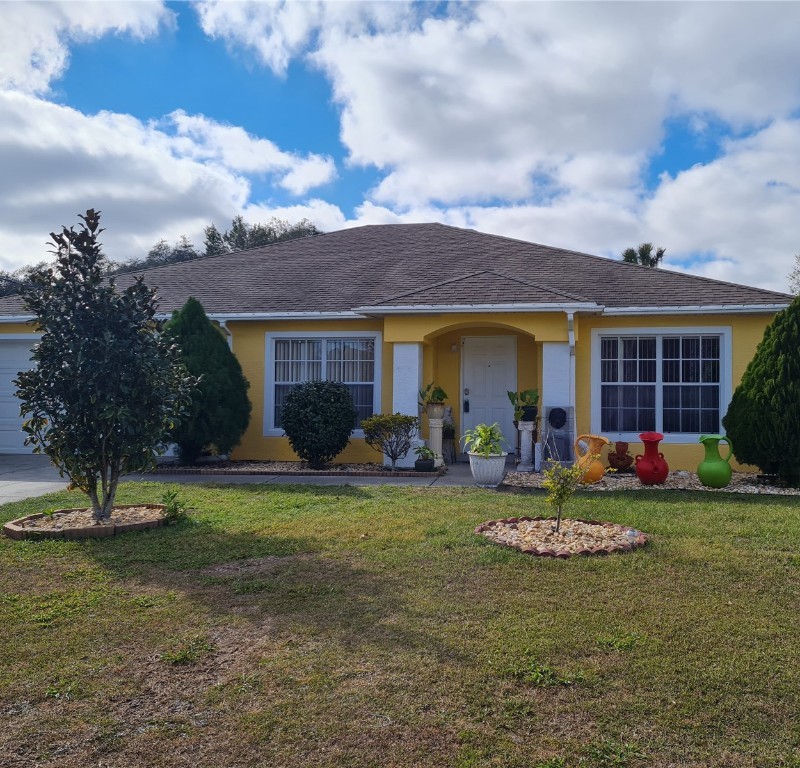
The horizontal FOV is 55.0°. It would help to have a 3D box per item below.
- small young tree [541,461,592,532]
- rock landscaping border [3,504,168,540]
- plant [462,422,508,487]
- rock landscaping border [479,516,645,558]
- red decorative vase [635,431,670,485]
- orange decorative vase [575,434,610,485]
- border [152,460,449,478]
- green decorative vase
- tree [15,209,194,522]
[{"bbox_3d":[1.700,1.130,7.800,0.530,0.740,0.500,0,-1,10],"label":"small young tree"},{"bbox_3d":[-3.139,1.395,7.802,1.520,0.160,1.250,2,-2,-20],"label":"rock landscaping border"},{"bbox_3d":[1.196,0.981,10.718,0.630,0.890,0.620,0,-2,10],"label":"plant"},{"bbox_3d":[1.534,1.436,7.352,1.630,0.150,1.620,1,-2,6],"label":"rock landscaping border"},{"bbox_3d":[3.600,1.045,10.950,0.500,0.750,0.480,0,-1,10],"label":"red decorative vase"},{"bbox_3d":[2.740,1.070,10.950,0.510,0.710,0.410,0,-1,13],"label":"orange decorative vase"},{"bbox_3d":[-1.450,1.310,12.350,4.500,0.130,1.800,0,-1,10],"label":"border"},{"bbox_3d":[4.367,1.065,10.665,0.500,0.750,0.480,1,-2,-9],"label":"green decorative vase"},{"bbox_3d":[-2.995,-0.204,7.865,1.830,3.200,1.750,0,-2,10],"label":"tree"}]

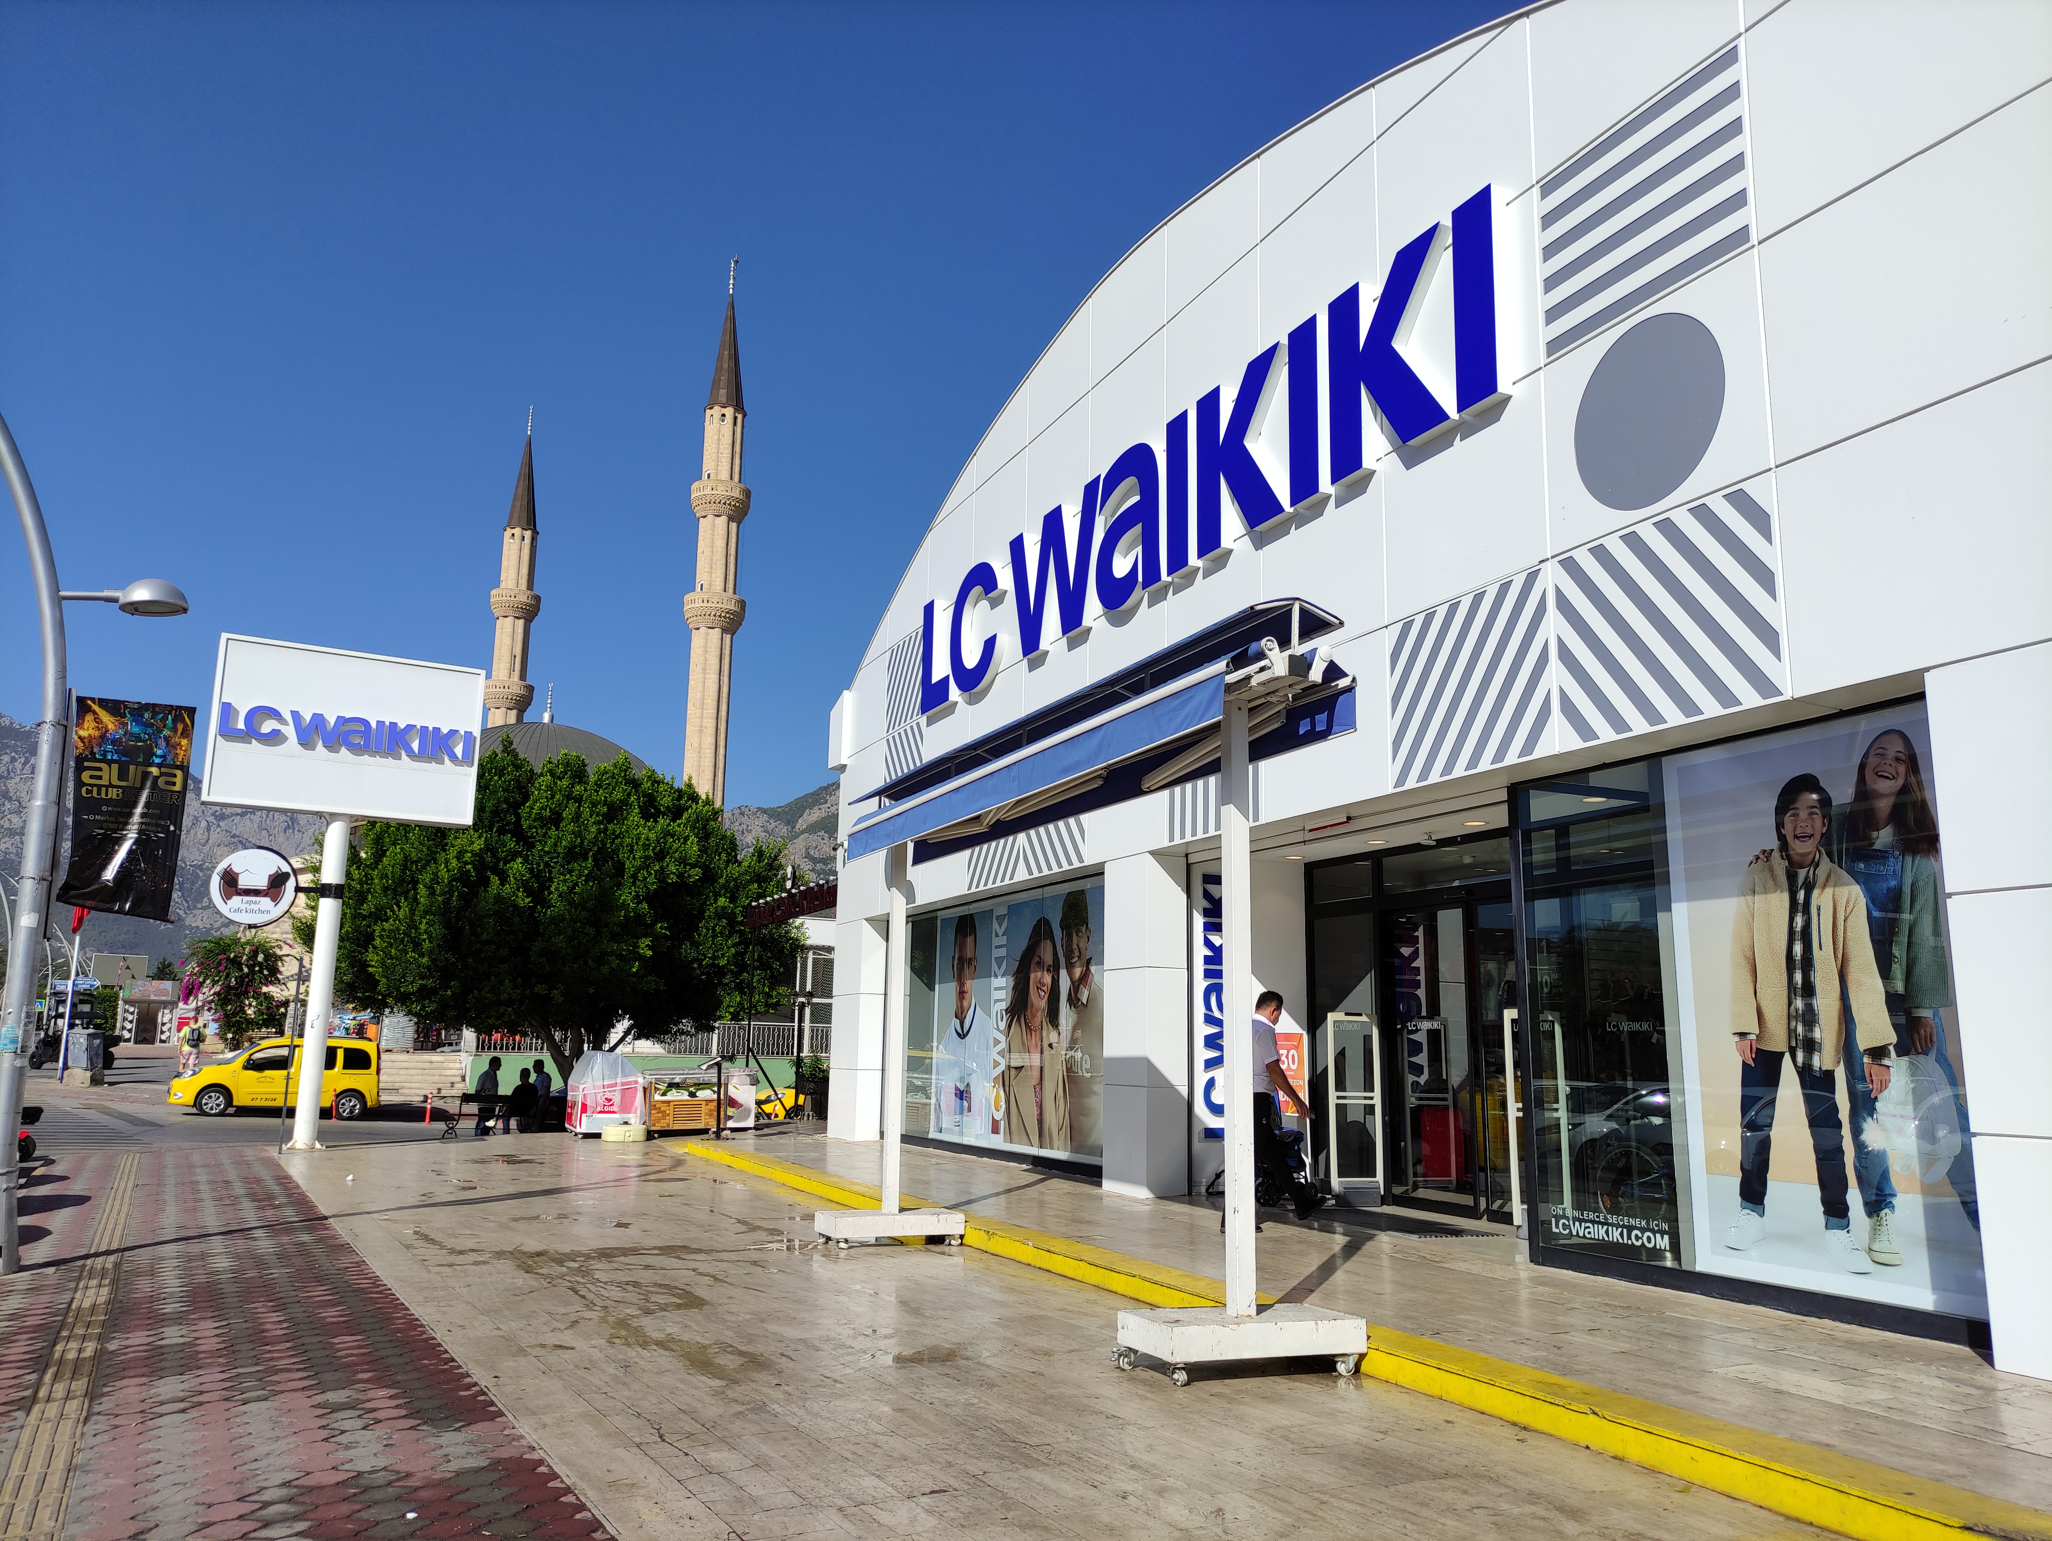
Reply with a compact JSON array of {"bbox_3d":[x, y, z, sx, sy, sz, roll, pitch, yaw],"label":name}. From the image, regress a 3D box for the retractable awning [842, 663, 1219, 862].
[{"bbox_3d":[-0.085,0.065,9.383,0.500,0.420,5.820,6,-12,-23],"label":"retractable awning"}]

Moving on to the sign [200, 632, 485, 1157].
[{"bbox_3d":[-9.921,1.759,21.305,3.600,7.130,0.420,8,-13,-32],"label":"sign"}]

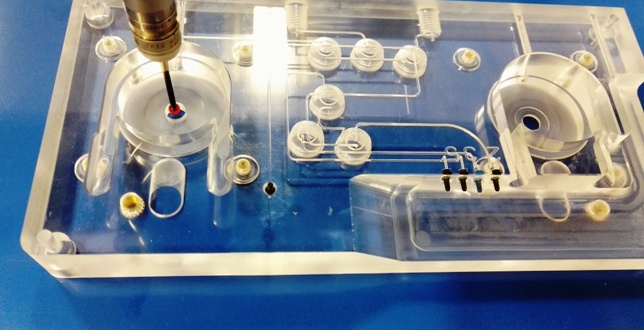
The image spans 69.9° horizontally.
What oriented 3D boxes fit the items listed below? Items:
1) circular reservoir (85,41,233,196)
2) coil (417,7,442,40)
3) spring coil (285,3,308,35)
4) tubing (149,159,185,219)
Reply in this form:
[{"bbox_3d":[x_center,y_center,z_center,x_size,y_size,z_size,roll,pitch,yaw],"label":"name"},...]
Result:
[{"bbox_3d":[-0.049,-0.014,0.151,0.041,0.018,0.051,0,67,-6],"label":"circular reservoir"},{"bbox_3d":[0.040,-0.052,0.170,0.008,0.008,0.009,1,65,-5],"label":"coil"},{"bbox_3d":[-0.009,-0.053,0.166,0.008,0.008,0.009,1,65,-5],"label":"spring coil"},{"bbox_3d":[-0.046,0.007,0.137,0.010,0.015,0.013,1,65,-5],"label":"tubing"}]

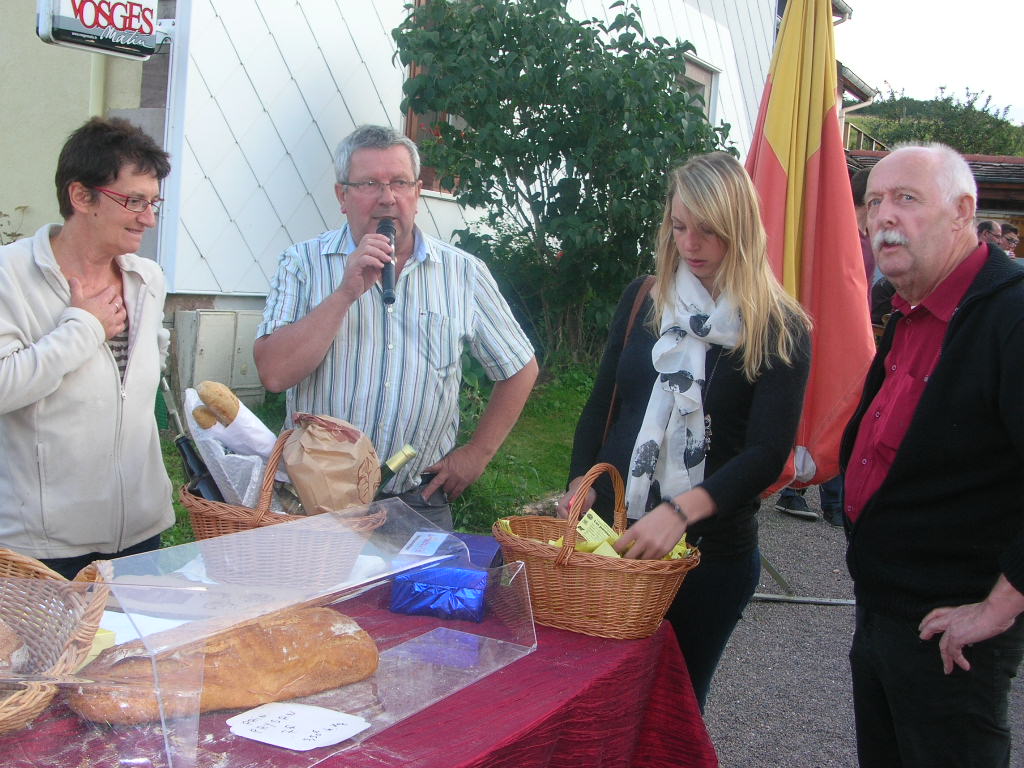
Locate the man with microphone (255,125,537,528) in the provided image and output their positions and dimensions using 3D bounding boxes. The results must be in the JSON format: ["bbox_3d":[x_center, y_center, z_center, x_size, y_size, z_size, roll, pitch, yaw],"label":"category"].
[{"bbox_3d":[-0.271,0.325,2.990,0.590,1.710,0.420,4,4,-6],"label":"man with microphone"}]

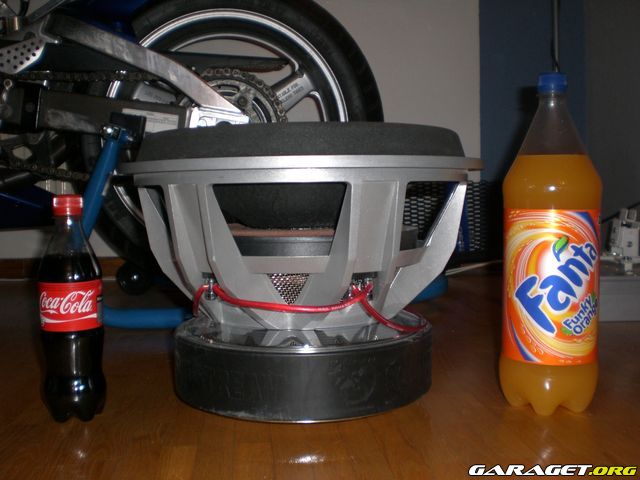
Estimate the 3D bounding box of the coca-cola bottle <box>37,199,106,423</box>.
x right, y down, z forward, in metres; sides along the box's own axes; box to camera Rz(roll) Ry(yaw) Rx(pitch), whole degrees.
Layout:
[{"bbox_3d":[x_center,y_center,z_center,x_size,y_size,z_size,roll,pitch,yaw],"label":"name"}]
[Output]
[{"bbox_3d":[-0.261,0.070,0.740,0.065,0.234,0.065,-1,4,0],"label":"coca-cola bottle"}]

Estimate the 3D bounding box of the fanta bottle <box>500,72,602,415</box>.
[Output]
[{"bbox_3d":[0.248,0.004,0.754,0.102,0.354,0.102,0,4,4],"label":"fanta bottle"}]

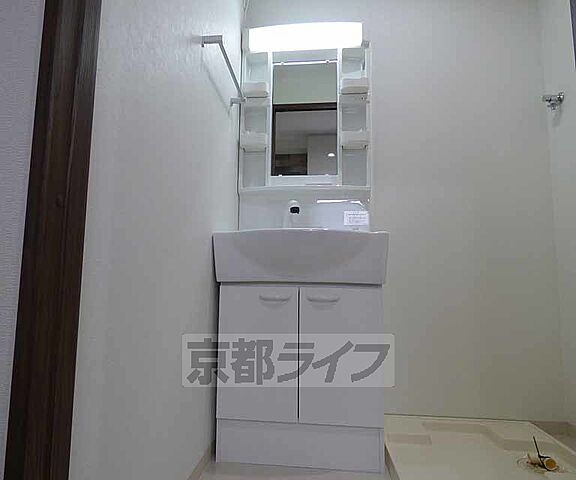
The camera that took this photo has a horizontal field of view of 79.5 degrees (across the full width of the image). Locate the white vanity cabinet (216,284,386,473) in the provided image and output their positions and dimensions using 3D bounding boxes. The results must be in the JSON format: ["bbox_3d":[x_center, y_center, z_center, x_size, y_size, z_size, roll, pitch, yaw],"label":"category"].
[{"bbox_3d":[0.058,0.489,1.416,0.580,0.635,0.388,0,-6,6],"label":"white vanity cabinet"}]

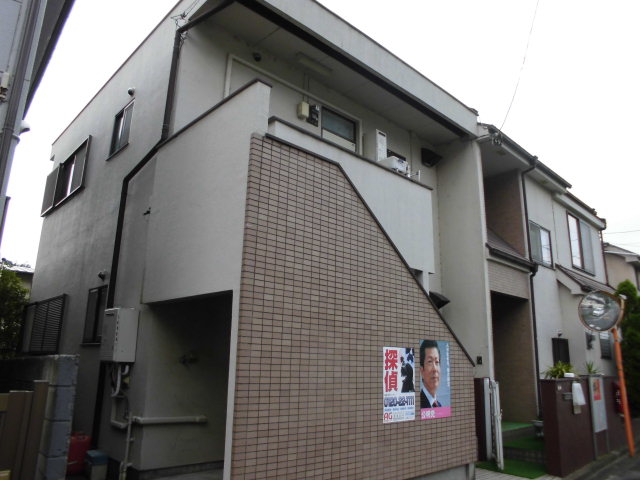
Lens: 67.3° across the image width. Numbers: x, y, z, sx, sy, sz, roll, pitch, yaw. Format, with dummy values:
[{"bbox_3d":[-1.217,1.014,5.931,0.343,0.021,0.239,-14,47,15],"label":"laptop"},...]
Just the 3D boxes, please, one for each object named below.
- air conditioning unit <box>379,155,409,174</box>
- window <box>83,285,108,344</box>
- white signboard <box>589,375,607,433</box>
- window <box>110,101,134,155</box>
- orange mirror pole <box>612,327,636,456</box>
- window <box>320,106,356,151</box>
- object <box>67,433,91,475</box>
[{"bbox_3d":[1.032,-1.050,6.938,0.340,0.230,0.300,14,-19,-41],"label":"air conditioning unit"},{"bbox_3d":[-2.827,0.954,6.053,0.080,0.720,0.690,14,-19,-41],"label":"window"},{"bbox_3d":[4.556,2.671,7.849,0.590,0.840,0.050,14,-19,-41],"label":"white signboard"},{"bbox_3d":[-2.738,-1.517,6.635,0.080,0.650,0.690,14,-19,-41],"label":"window"},{"bbox_3d":[5.010,2.460,7.937,0.090,2.100,0.090,14,-19,-41],"label":"orange mirror pole"},{"bbox_3d":[0.307,-1.805,7.662,0.810,0.440,0.080,14,-19,-41],"label":"window"},{"bbox_3d":[-2.594,2.247,5.089,0.240,0.400,0.260,14,-19,-41],"label":"object"}]

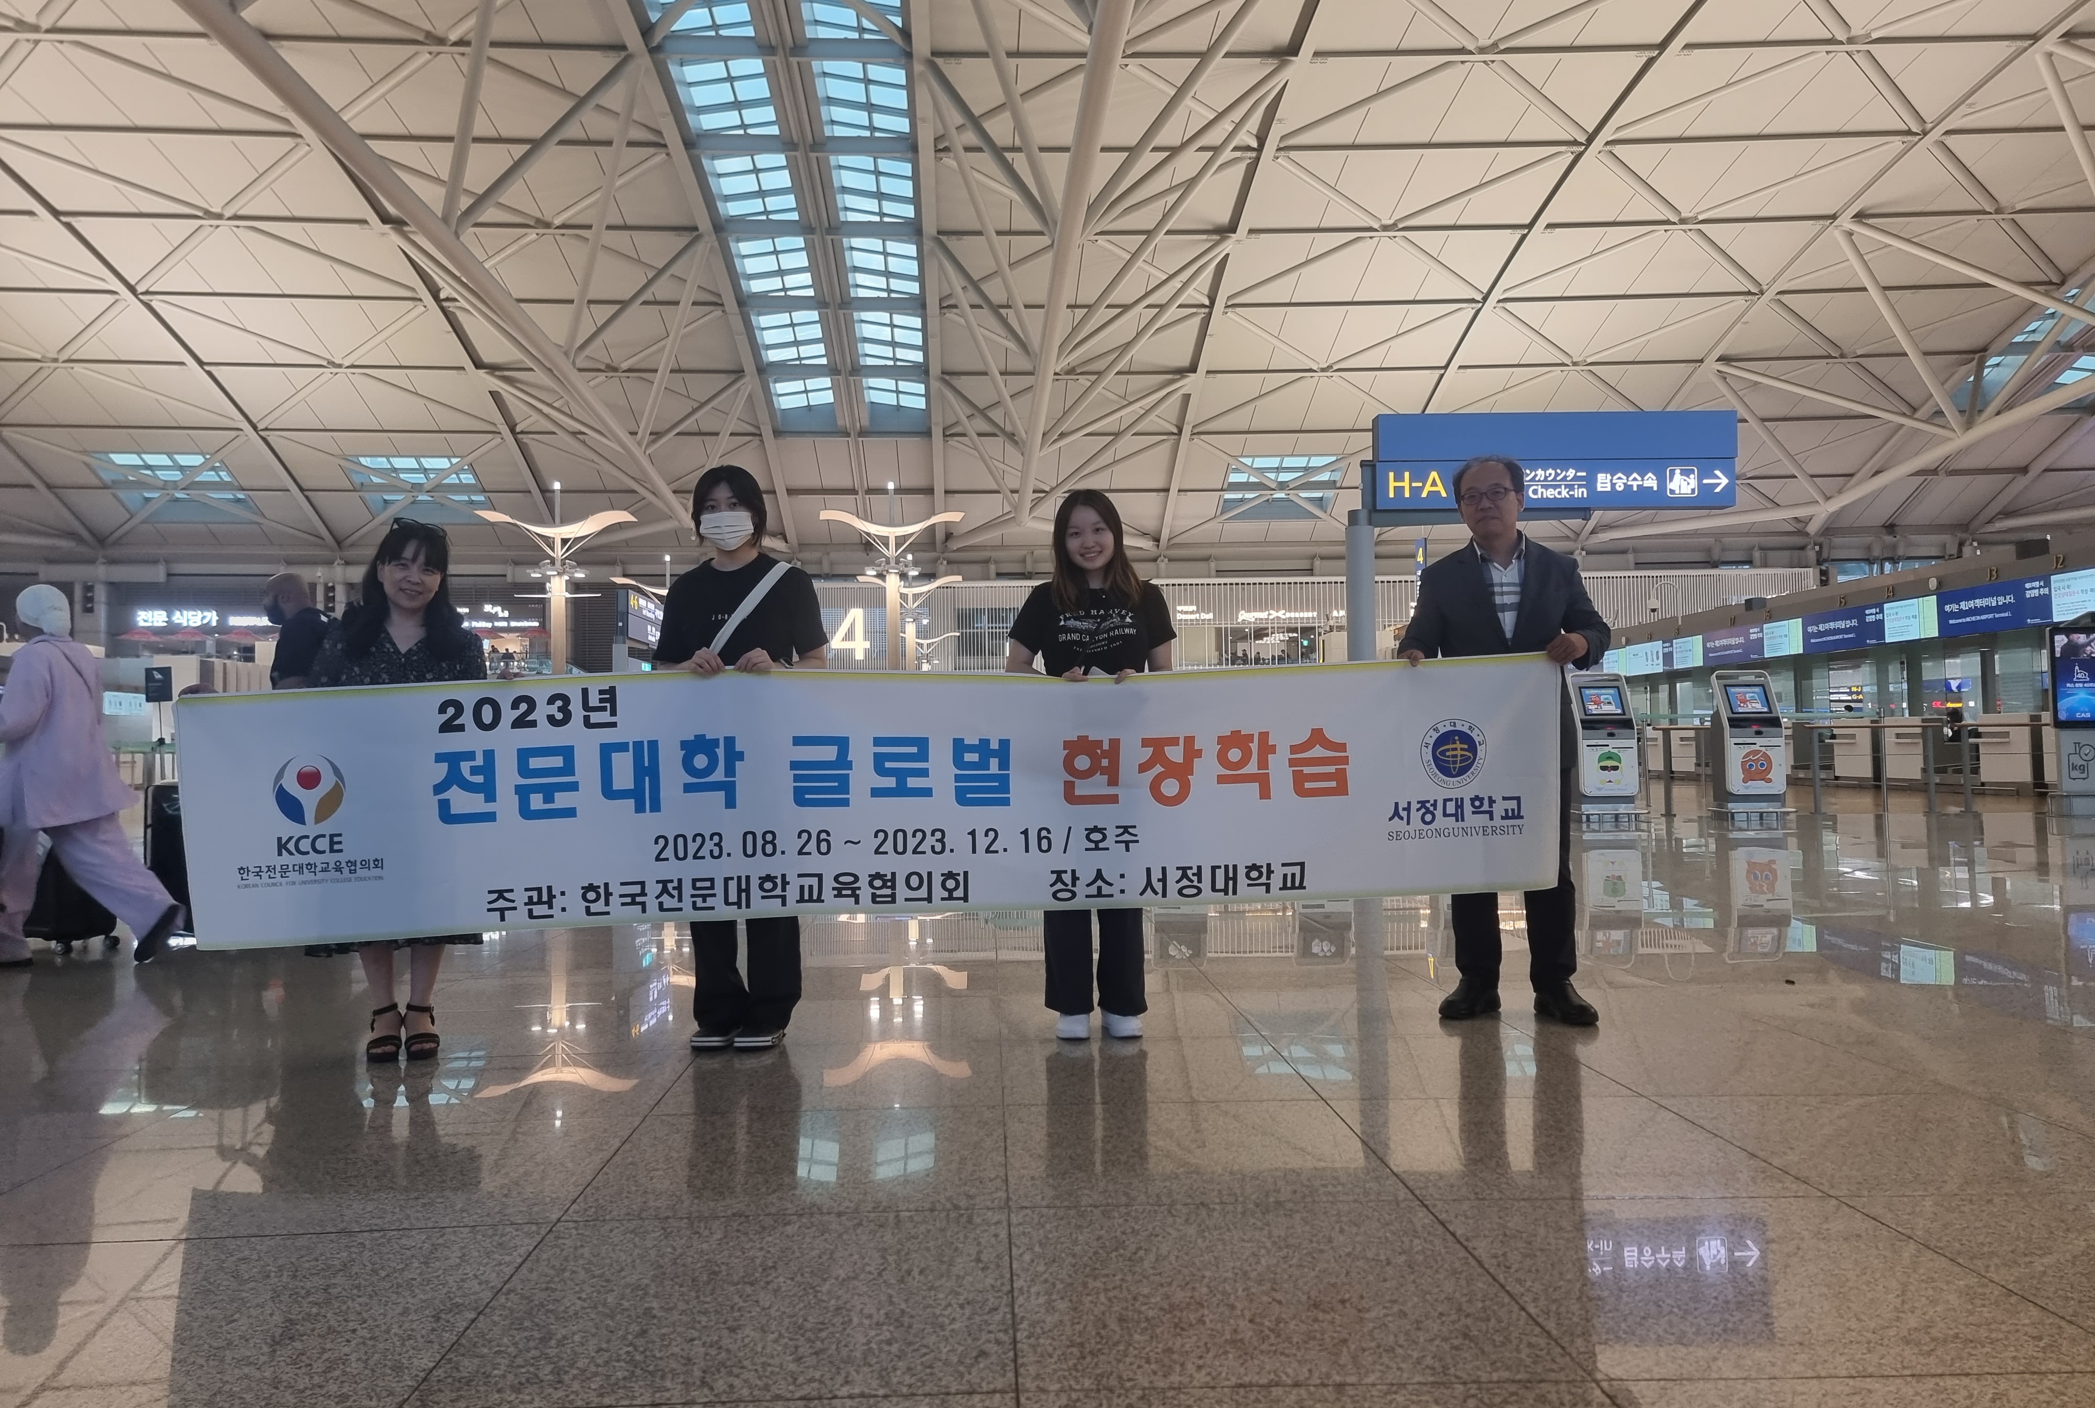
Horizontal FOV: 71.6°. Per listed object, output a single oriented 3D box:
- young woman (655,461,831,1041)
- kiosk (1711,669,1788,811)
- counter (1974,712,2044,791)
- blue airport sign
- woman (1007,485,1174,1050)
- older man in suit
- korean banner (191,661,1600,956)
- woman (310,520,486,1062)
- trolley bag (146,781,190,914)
[{"bbox_3d":[-0.905,0.144,4.286,0.530,1.720,0.400,-1,-2,-6],"label":"young woman"},{"bbox_3d":[7.593,0.446,15.669,0.640,1.570,0.520,-1,-2,-3],"label":"kiosk"},{"bbox_3d":[14.203,0.734,20.974,0.760,1.140,1.250,-1,-2,-3],"label":"counter"},{"bbox_3d":[3.404,-1.614,9.800,2.430,0.680,0.230,-1,-2,-3],"label":"blue airport sign"},{"bbox_3d":[0.130,0.166,4.348,0.520,1.645,0.400,-1,-2,0],"label":"woman"},{"bbox_3d":[1.429,0.089,4.586,0.660,1.772,0.420,-1,-2,11],"label":"older man in suit"},{"bbox_3d":[-0.415,0.267,4.160,3.920,0.700,0.100,-1,3,-5],"label":"korean banner"},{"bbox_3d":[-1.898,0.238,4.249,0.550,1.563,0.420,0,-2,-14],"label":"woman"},{"bbox_3d":[-3.950,0.759,6.867,0.490,0.760,0.310,-1,-2,-3],"label":"trolley bag"}]

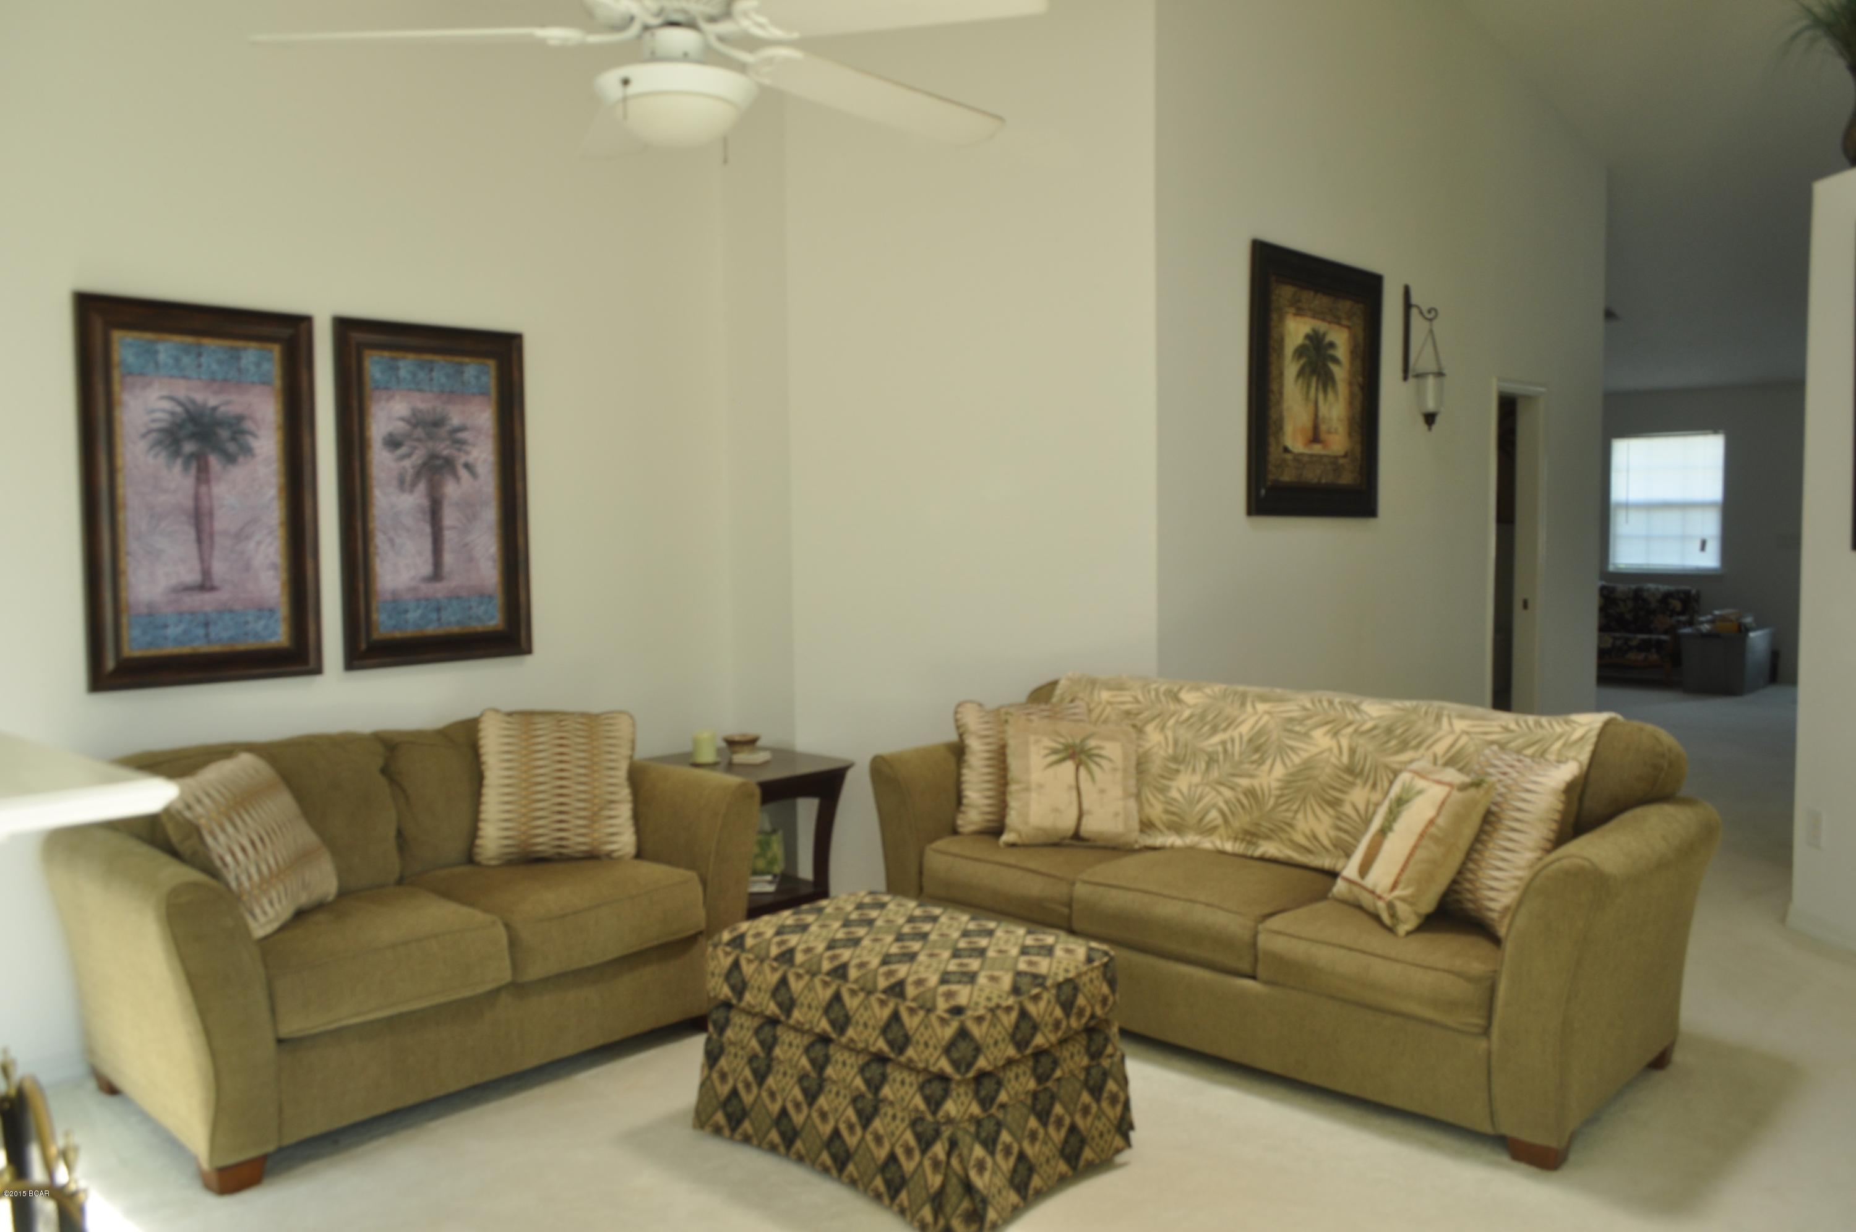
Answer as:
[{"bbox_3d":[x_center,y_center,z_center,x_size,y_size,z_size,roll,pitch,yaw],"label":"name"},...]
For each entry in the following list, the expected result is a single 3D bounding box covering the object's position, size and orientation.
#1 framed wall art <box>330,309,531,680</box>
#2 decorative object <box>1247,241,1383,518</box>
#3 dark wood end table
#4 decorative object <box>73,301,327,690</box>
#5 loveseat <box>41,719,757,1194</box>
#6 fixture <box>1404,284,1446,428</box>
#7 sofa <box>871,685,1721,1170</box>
[{"bbox_3d":[-1.490,-0.366,4.226,0.039,1.013,0.579,3,5,45],"label":"framed wall art"},{"bbox_3d":[1.534,-0.889,5.457,0.039,1.000,0.943,3,5,45],"label":"decorative object"},{"bbox_3d":[-0.659,0.811,4.750,0.595,0.616,0.581,3,5,45],"label":"dark wood end table"},{"bbox_3d":[-1.953,-0.326,3.760,0.039,1.014,0.580,3,5,45],"label":"decorative object"},{"bbox_3d":[-1.323,0.741,3.721,0.871,0.891,1.577,3,5,44],"label":"loveseat"},{"bbox_3d":[2.107,-1.098,5.910,0.202,0.624,0.138,3,5,45],"label":"fixture"},{"bbox_3d":[0.904,0.705,3.956,2.187,0.891,0.871,3,5,43],"label":"sofa"}]

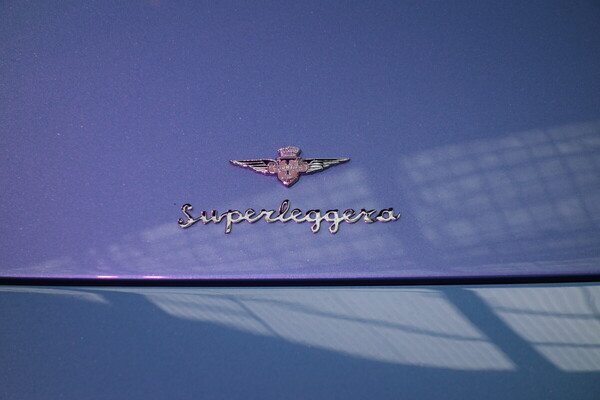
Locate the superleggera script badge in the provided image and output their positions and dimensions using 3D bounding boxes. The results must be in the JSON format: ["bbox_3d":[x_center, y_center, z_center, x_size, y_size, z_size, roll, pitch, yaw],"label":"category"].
[{"bbox_3d":[-0.008,0.013,1.250,0.166,0.006,0.028,0,53,0],"label":"superleggera script badge"}]

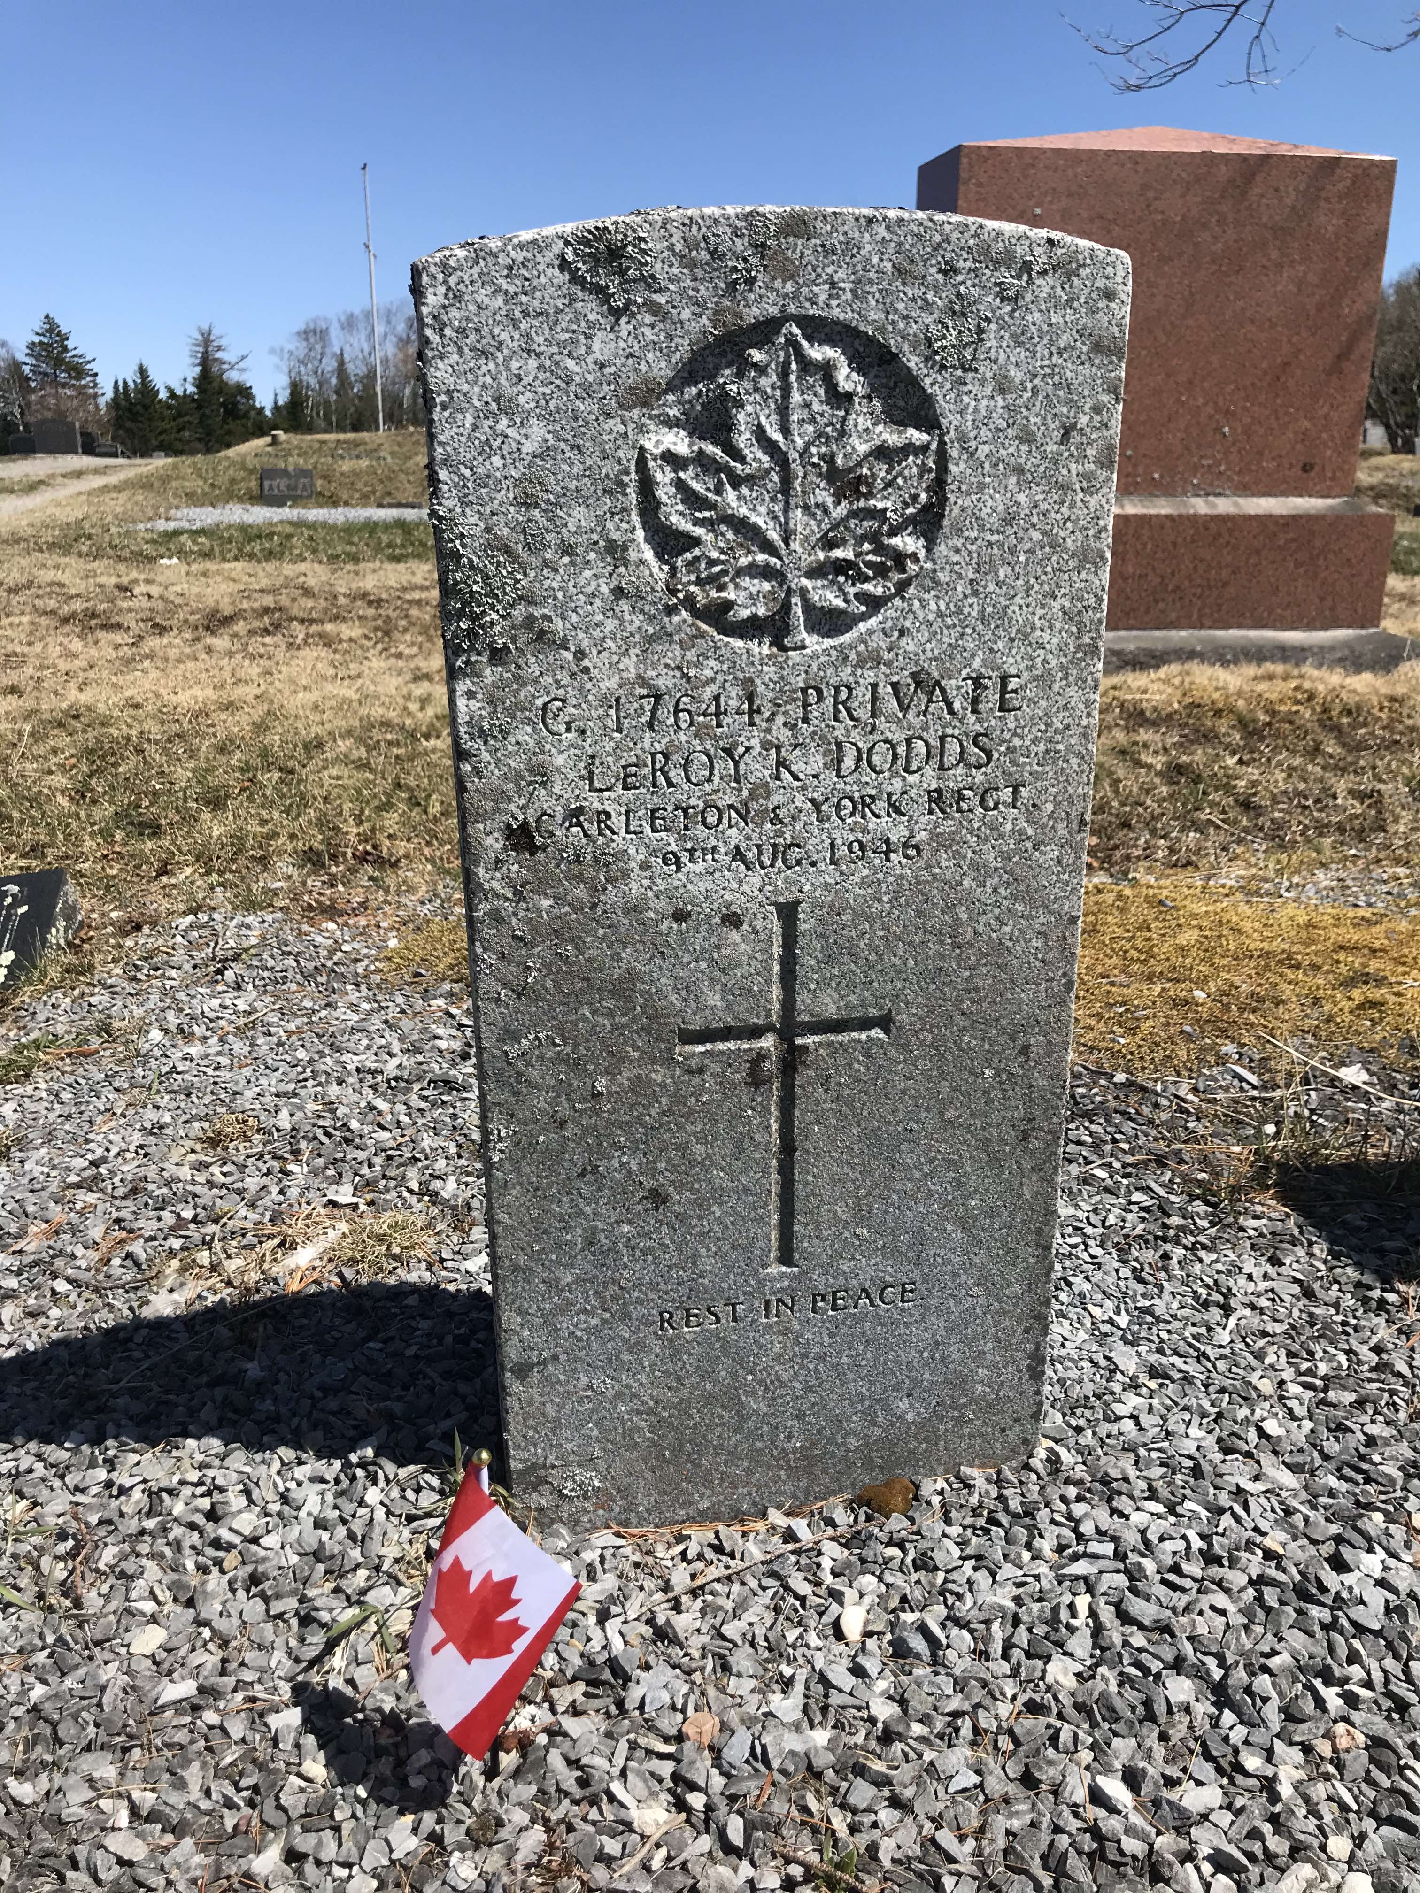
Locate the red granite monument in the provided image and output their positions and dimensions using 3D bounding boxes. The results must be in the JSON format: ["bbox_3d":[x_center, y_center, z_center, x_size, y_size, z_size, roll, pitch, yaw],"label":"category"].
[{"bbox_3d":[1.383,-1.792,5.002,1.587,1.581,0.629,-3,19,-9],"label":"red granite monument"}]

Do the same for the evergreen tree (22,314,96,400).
[{"bbox_3d":[-31.458,-27.266,74.020,3.789,6.106,3.789,0,19,0],"label":"evergreen tree"}]

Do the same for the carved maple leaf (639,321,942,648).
[{"bbox_3d":[0.045,-0.253,0.849,0.168,0.174,0.018,-4,21,-8],"label":"carved maple leaf"}]

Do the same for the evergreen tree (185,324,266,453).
[{"bbox_3d":[-21.298,-24.377,67.139,3.372,5.364,3.372,0,19,0],"label":"evergreen tree"}]

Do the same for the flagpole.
[{"bbox_3d":[-10.036,-19.287,45.794,0.170,7.514,0.170,0,19,0],"label":"flagpole"}]

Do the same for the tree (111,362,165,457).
[{"bbox_3d":[-24.003,-22.562,64.406,2.239,3.698,2.239,0,19,0],"label":"tree"}]

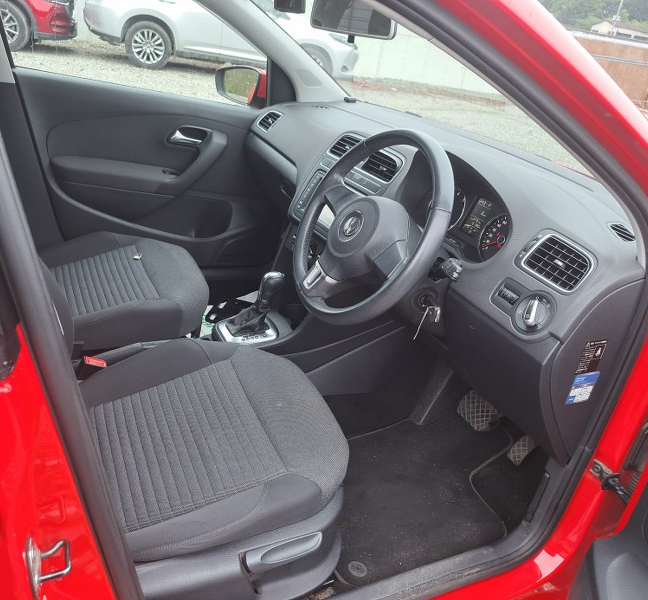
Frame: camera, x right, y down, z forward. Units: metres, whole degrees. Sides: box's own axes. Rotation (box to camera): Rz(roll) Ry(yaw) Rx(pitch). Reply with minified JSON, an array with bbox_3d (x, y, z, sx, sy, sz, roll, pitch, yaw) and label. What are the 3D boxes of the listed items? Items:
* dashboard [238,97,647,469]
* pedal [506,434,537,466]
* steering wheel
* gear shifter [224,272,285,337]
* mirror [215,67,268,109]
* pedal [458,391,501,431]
[{"bbox_3d":[0.197,-0.200,1.452,0.510,0.510,1.380,-5,28,-27],"label":"dashboard"},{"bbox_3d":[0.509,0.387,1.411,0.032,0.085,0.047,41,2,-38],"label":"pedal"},{"bbox_3d":[0.090,-0.123,0.996,0.100,0.370,0.370,24,12,-36],"label":"steering wheel"},{"bbox_3d":[-0.165,0.006,1.363,0.140,0.150,0.090,-5,28,-27],"label":"gear shifter"},{"bbox_3d":[-0.284,-0.751,1.966,0.130,0.145,0.200,-12,32,-38],"label":"mirror"},{"bbox_3d":[0.409,0.293,1.443,0.035,0.065,0.090,25,12,-37],"label":"pedal"}]

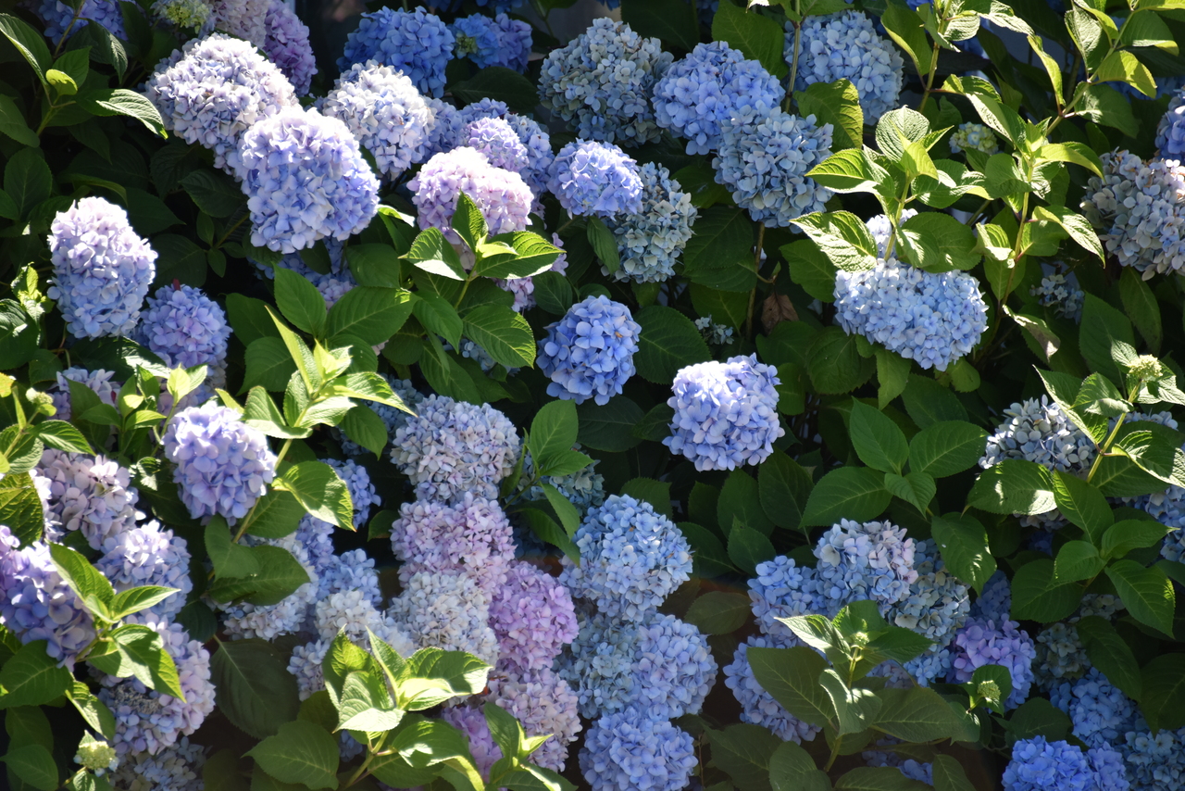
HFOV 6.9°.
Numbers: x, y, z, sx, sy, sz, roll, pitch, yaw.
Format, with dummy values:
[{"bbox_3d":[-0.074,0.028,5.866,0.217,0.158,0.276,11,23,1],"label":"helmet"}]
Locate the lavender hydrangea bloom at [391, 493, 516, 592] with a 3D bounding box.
[{"bbox_3d":[-0.183,0.194,12.950,0.165,0.135,0.155,0,7,0],"label":"lavender hydrangea bloom"}]

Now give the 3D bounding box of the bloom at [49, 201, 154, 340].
[{"bbox_3d":[-0.631,-0.164,12.700,0.141,0.181,0.141,0,10,0],"label":"bloom"}]

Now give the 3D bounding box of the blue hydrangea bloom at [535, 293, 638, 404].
[{"bbox_3d":[-0.004,-0.058,12.850,0.135,0.142,0.135,0,10,0],"label":"blue hydrangea bloom"}]

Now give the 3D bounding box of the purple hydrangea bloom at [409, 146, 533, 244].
[{"bbox_3d":[-0.157,-0.255,12.850,0.161,0.135,0.149,0,10,0],"label":"purple hydrangea bloom"}]

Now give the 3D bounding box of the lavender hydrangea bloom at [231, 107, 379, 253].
[{"bbox_3d":[-0.345,-0.259,11.900,0.176,0.174,0.171,0,6,0],"label":"lavender hydrangea bloom"}]

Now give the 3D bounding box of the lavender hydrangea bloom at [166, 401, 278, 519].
[{"bbox_3d":[-0.480,0.086,12.750,0.147,0.155,0.150,0,7,0],"label":"lavender hydrangea bloom"}]

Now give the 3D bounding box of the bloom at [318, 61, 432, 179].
[{"bbox_3d":[-0.284,-0.362,13.000,0.151,0.151,0.151,0,10,0],"label":"bloom"}]

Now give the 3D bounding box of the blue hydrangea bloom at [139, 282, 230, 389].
[{"bbox_3d":[-0.532,-0.075,12.850,0.125,0.133,0.125,0,10,0],"label":"blue hydrangea bloom"}]

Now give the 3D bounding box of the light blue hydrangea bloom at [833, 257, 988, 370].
[{"bbox_3d":[0.419,-0.110,13.000,0.203,0.157,0.165,0,7,0],"label":"light blue hydrangea bloom"}]

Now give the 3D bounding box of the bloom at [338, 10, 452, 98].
[{"bbox_3d":[-0.263,-0.457,13.250,0.158,0.128,0.150,0,7,0],"label":"bloom"}]

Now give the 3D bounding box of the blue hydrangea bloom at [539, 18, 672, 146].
[{"bbox_3d":[0.017,-0.417,13.100,0.174,0.167,0.172,0,10,0],"label":"blue hydrangea bloom"}]

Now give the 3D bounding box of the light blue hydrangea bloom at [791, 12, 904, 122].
[{"bbox_3d":[0.339,-0.438,13.200,0.157,0.152,0.150,0,7,0],"label":"light blue hydrangea bloom"}]

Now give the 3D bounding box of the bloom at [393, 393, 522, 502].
[{"bbox_3d":[-0.166,0.066,12.000,0.158,0.135,0.153,0,6,0],"label":"bloom"}]

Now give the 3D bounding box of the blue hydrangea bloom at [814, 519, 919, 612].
[{"bbox_3d":[0.349,0.221,12.600,0.135,0.125,0.131,0,10,0],"label":"blue hydrangea bloom"}]

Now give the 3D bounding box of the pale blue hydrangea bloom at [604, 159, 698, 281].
[{"bbox_3d":[0.070,-0.213,12.150,0.121,0.148,0.133,0,6,0],"label":"pale blue hydrangea bloom"}]

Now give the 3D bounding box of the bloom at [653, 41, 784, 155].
[{"bbox_3d":[0.155,-0.365,12.150,0.162,0.141,0.157,0,6,0],"label":"bloom"}]

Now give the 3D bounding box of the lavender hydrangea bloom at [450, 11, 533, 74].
[{"bbox_3d":[-0.136,-0.475,13.350,0.113,0.084,0.100,0,7,0],"label":"lavender hydrangea bloom"}]

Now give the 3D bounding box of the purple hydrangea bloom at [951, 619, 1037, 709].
[{"bbox_3d":[0.514,0.343,12.650,0.112,0.117,0.117,0,10,0],"label":"purple hydrangea bloom"}]

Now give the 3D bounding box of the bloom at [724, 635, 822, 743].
[{"bbox_3d":[0.224,0.355,11.900,0.129,0.129,0.126,0,6,0],"label":"bloom"}]

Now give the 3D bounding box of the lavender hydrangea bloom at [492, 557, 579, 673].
[{"bbox_3d":[-0.083,0.292,12.980,0.130,0.152,0.140,0,7,0],"label":"lavender hydrangea bloom"}]

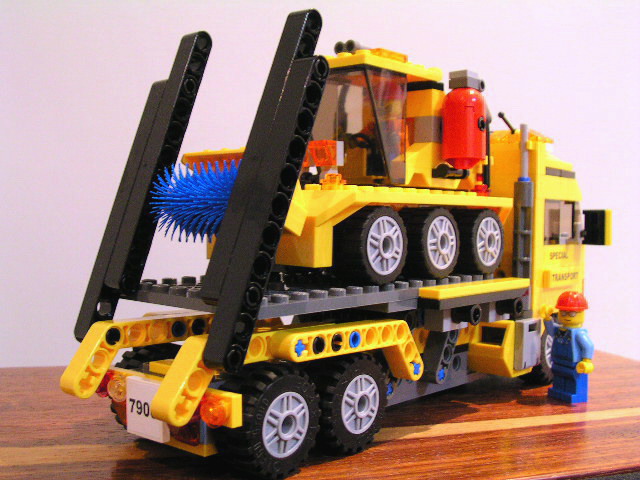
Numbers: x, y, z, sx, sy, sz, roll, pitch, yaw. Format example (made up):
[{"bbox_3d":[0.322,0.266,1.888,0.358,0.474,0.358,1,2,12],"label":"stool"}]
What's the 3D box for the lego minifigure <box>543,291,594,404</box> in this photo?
[{"bbox_3d":[0.098,0.042,0.312,0.013,0.043,0.022,0,3,-29],"label":"lego minifigure"}]

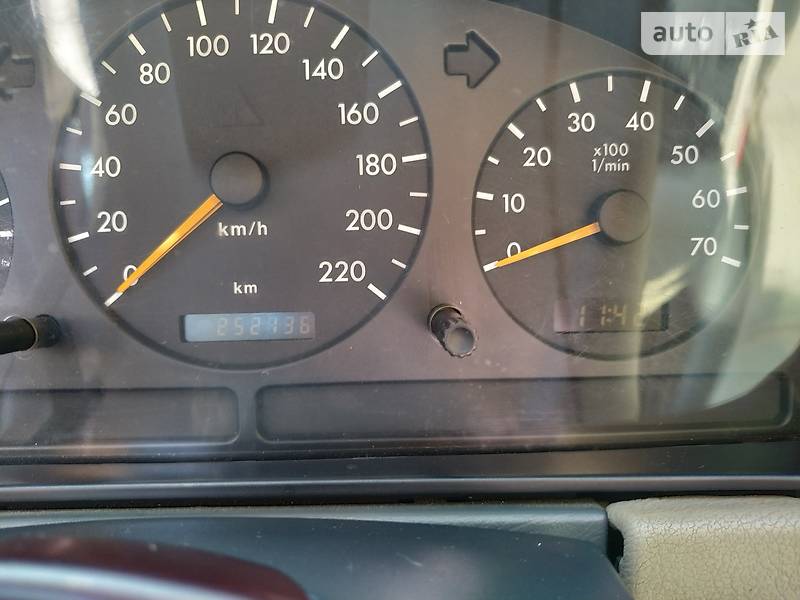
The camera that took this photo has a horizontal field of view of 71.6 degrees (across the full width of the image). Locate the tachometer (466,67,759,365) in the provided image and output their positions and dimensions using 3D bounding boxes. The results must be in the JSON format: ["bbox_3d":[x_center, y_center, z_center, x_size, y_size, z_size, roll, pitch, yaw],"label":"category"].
[{"bbox_3d":[0.065,-0.026,0.170,0.086,0.087,0.010,-1,1,1],"label":"tachometer"}]

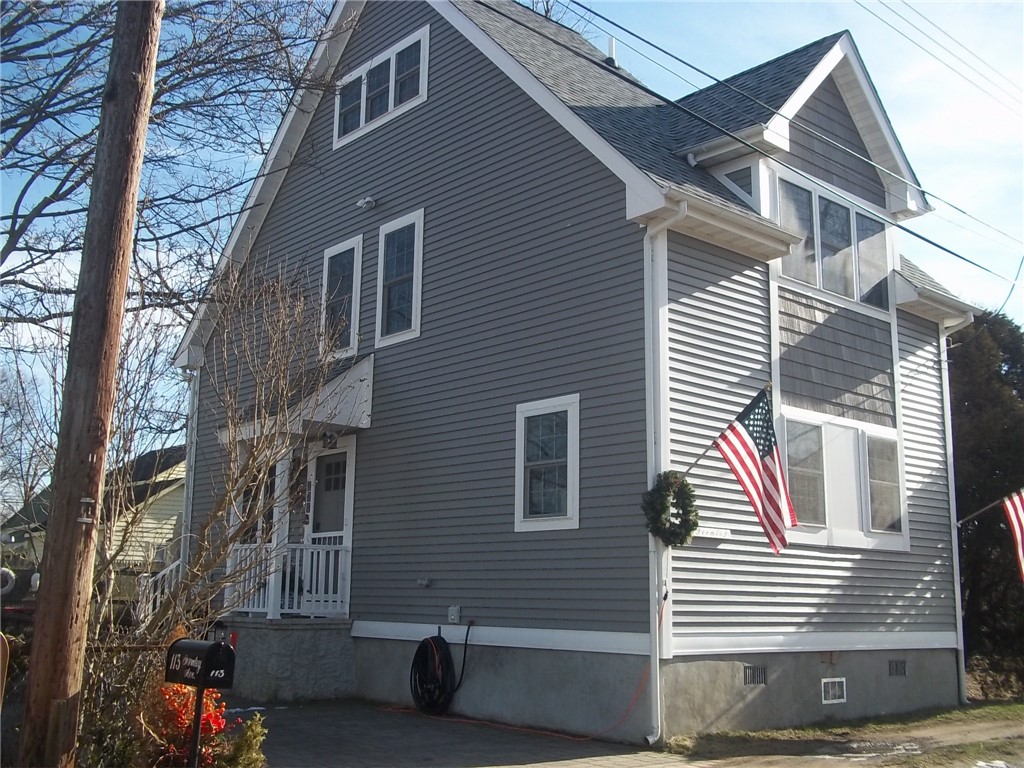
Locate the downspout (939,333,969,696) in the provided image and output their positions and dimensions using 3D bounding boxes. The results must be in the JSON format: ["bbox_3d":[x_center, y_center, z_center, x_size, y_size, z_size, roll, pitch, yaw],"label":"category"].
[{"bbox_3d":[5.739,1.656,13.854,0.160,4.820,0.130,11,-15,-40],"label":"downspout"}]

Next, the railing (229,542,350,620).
[{"bbox_3d":[-2.890,2.571,13.865,1.090,0.895,1.170,11,-15,-40],"label":"railing"}]

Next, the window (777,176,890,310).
[{"bbox_3d":[3.875,-1.624,12.736,2.391,1.240,0.100,11,-15,-40],"label":"window"}]

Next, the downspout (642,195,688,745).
[{"bbox_3d":[1.440,0.730,9.924,0.190,5.070,0.520,11,-15,-40],"label":"downspout"}]

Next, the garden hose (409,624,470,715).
[{"bbox_3d":[-0.835,3.231,12.028,0.180,1.000,0.910,11,-15,-40],"label":"garden hose"}]

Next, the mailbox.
[{"bbox_3d":[-1.622,1.450,5.543,0.162,0.222,0.490,12,-16,-37],"label":"mailbox"}]

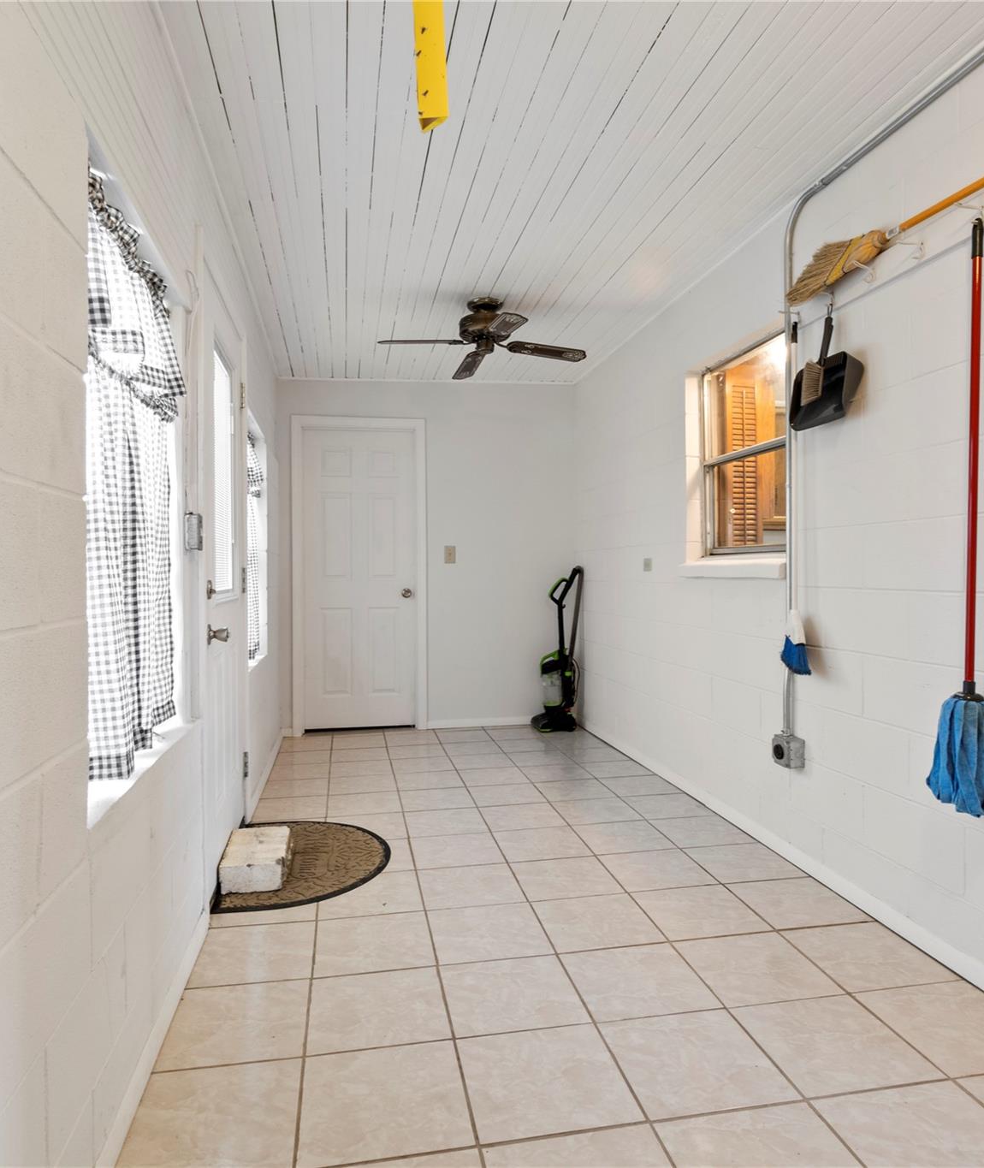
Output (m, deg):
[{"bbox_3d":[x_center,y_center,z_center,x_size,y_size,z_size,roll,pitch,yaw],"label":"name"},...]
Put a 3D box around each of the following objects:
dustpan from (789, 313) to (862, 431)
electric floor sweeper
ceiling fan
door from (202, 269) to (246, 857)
[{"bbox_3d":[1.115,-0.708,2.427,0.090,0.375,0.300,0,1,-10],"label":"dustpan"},{"bbox_3d":[0.462,0.444,5.096,0.370,1.135,0.290,0,1,-10],"label":"electric floor sweeper"},{"bbox_3d":[-0.025,-1.290,3.671,1.080,0.280,1.080,0,1,-6],"label":"ceiling fan"},{"bbox_3d":[-1.012,-0.023,2.733,0.050,2.040,0.830,0,1,-10],"label":"door"}]

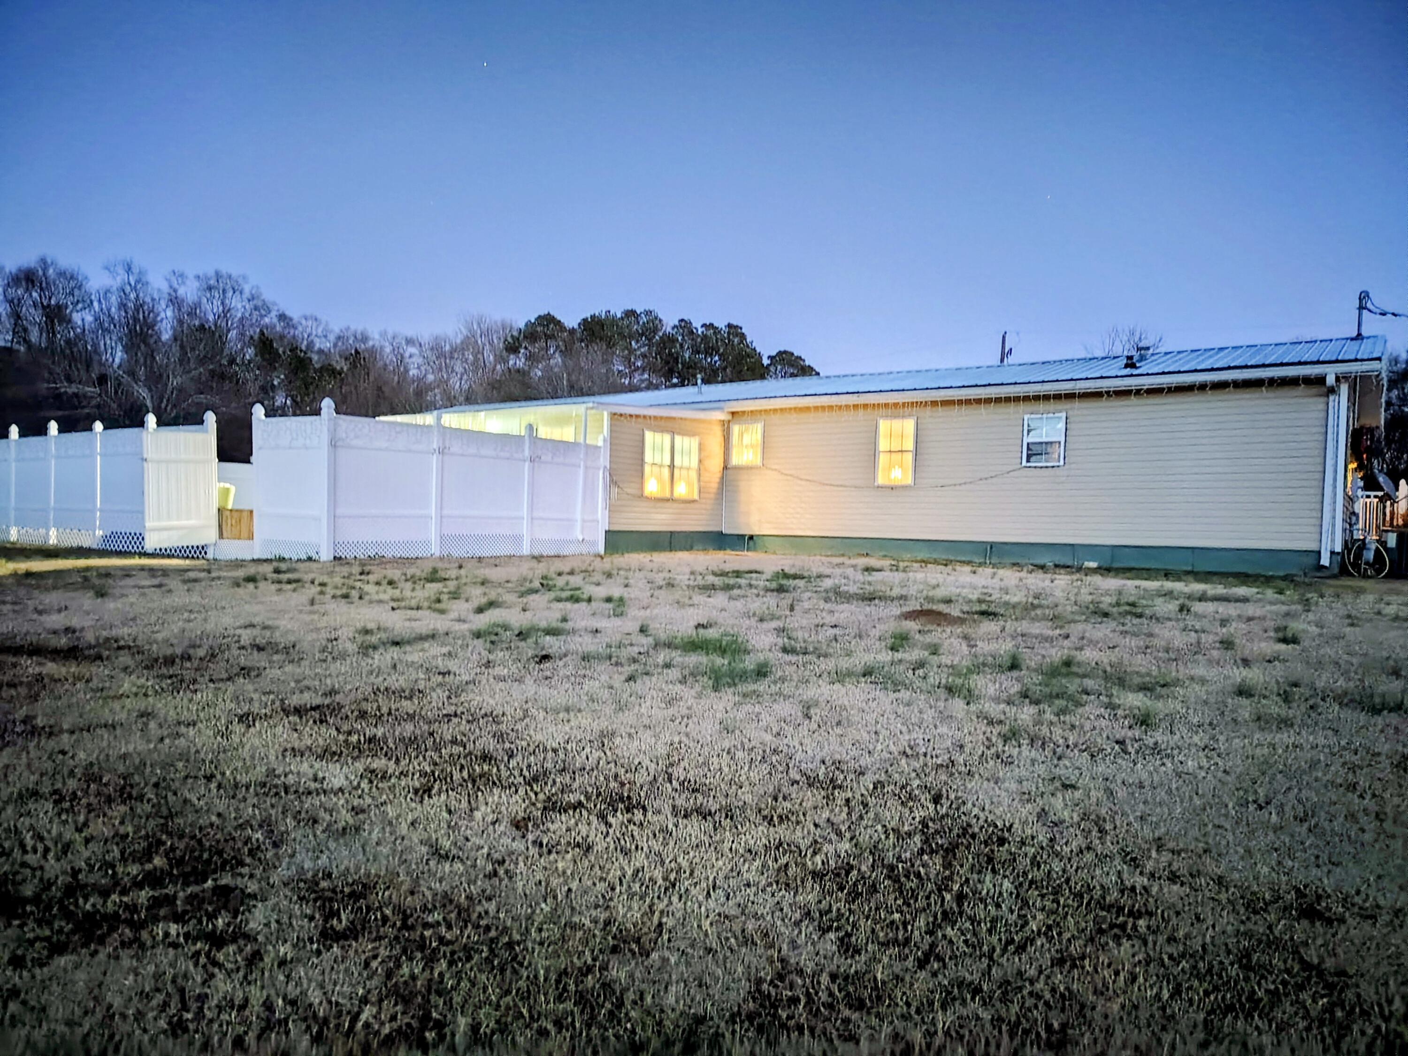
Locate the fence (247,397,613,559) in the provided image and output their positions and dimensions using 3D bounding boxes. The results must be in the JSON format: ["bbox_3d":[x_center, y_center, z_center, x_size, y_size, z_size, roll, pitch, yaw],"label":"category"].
[{"bbox_3d":[-4.200,-0.666,16.159,1.891,2.211,5.703,2,0,36],"label":"fence"}]

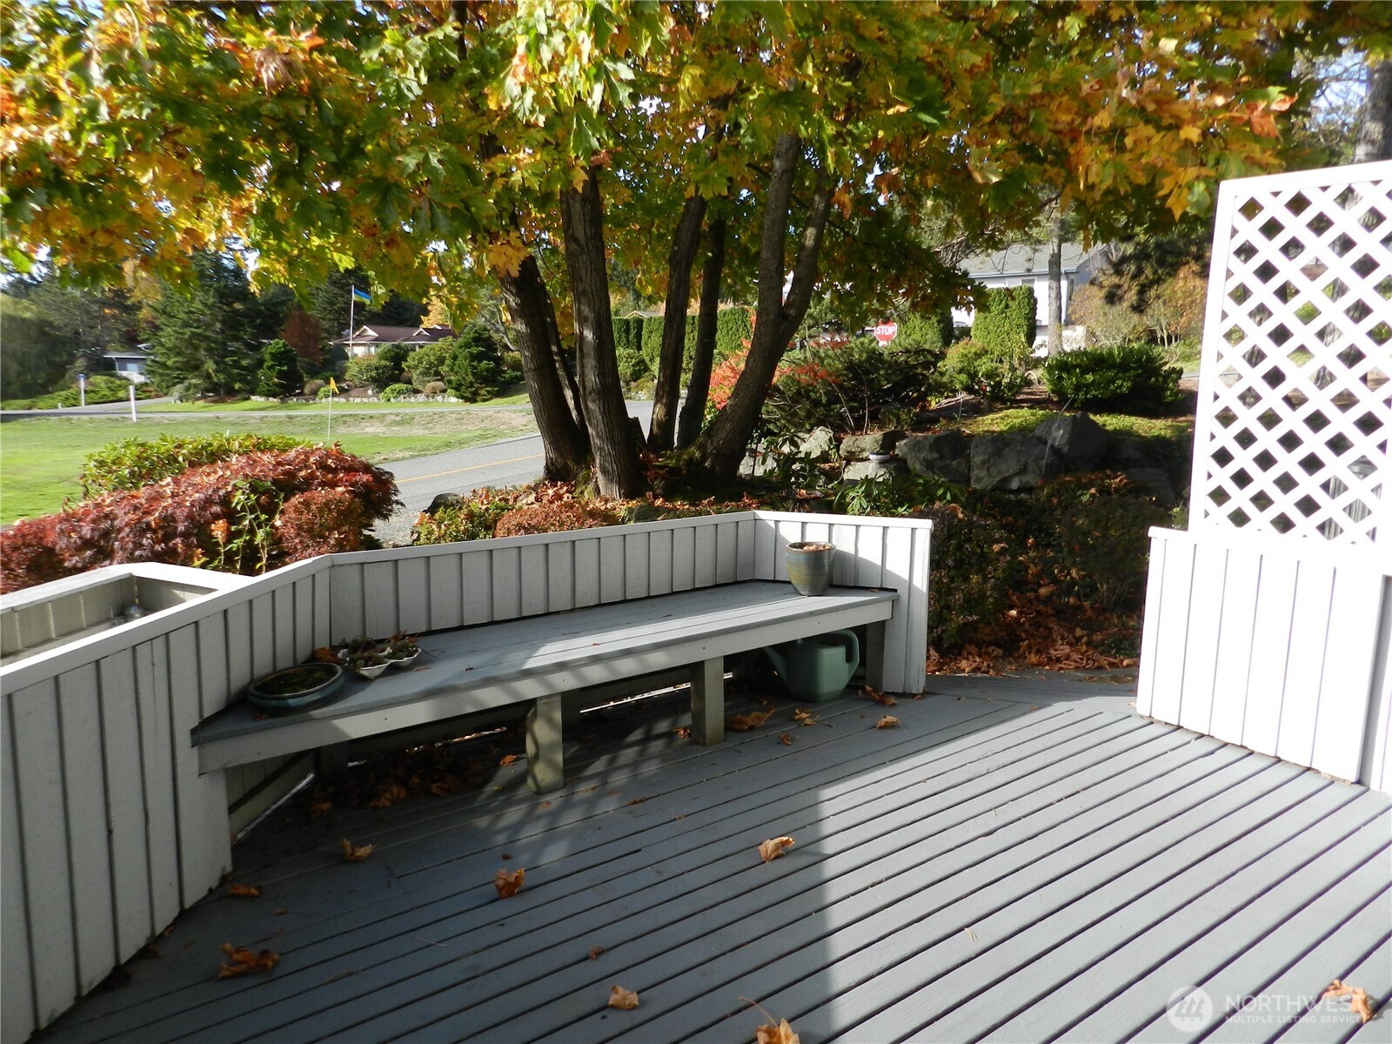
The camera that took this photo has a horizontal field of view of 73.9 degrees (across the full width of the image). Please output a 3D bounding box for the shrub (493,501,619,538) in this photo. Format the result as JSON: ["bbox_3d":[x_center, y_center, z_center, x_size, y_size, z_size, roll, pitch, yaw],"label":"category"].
[{"bbox_3d":[-1.104,0.158,7.354,0.980,0.620,0.900,0,9,0],"label":"shrub"}]

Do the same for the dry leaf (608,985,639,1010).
[{"bbox_3d":[-0.170,1.129,2.201,0.075,0.032,0.065,0,9,0],"label":"dry leaf"}]

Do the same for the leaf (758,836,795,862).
[{"bbox_3d":[0.251,1.010,2.874,0.110,0.050,0.085,0,9,0],"label":"leaf"}]

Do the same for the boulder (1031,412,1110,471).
[{"bbox_3d":[4.051,-0.864,10.000,0.800,0.620,0.650,4,10,22],"label":"boulder"}]

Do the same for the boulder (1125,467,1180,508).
[{"bbox_3d":[4.631,-0.348,9.400,0.560,0.440,0.500,5,10,26],"label":"boulder"}]

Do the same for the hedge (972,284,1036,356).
[{"bbox_3d":[12.644,-8.154,38.000,2.300,3.100,1.100,7,11,34],"label":"hedge"}]

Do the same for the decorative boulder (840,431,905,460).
[{"bbox_3d":[2.102,-0.905,11.000,0.760,0.360,0.550,2,10,12],"label":"decorative boulder"}]

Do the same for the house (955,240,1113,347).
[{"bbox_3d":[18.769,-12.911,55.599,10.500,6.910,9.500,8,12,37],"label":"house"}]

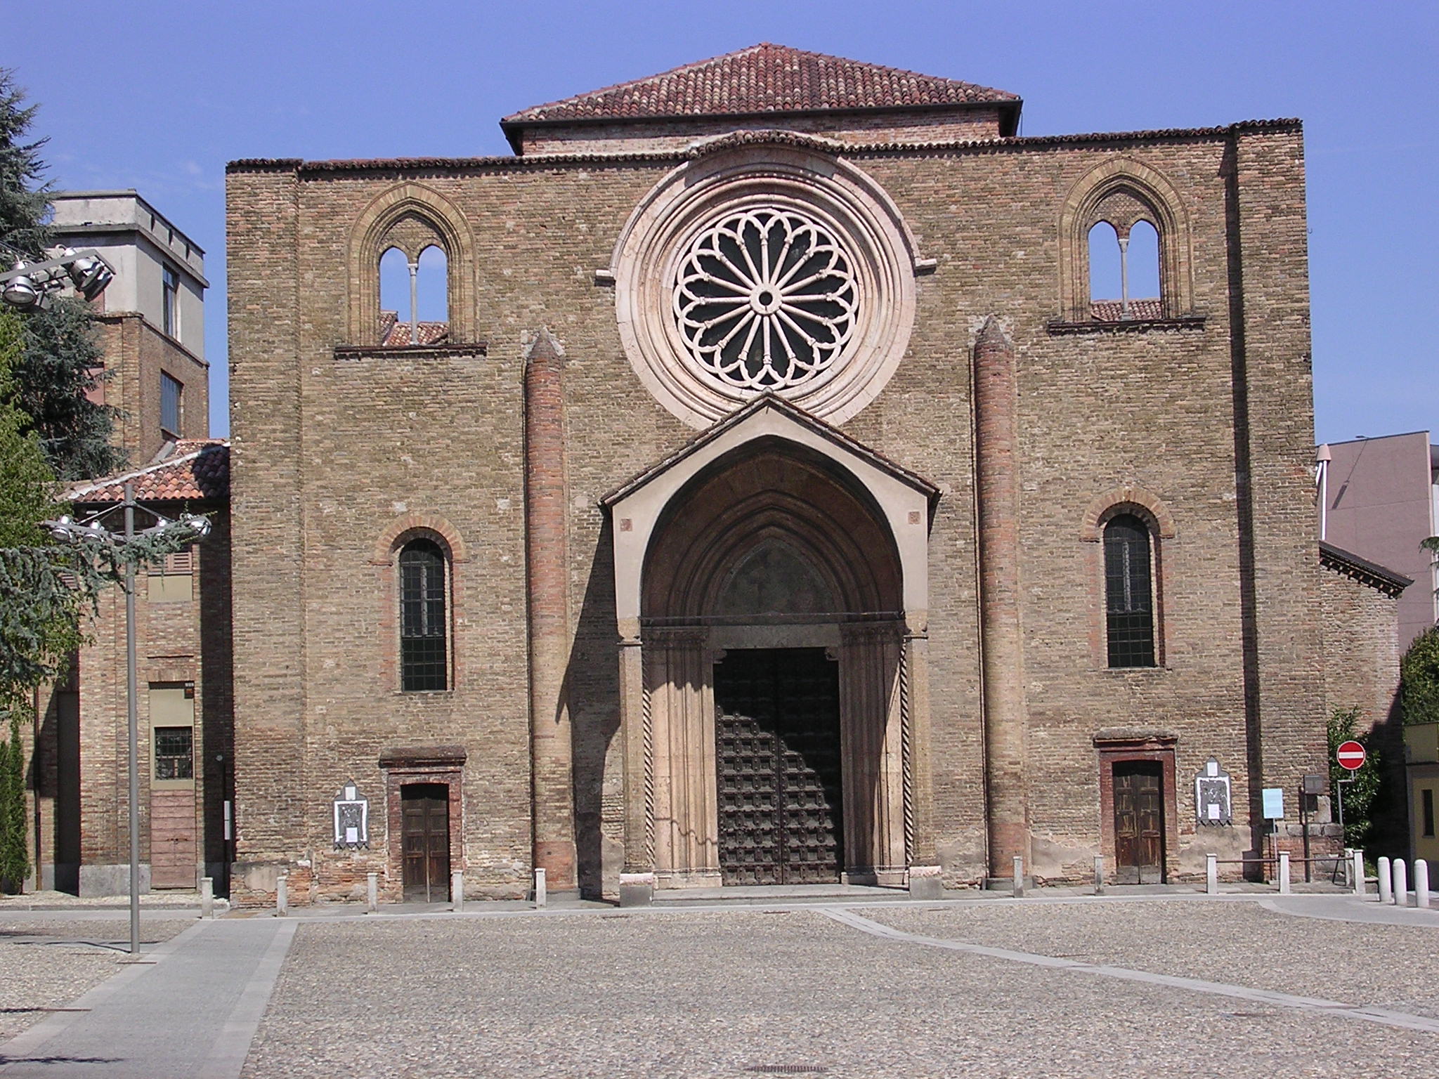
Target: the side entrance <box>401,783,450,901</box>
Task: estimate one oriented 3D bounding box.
[{"bbox_3d":[-6.212,6.386,63.253,1.020,2.480,0.300,-2,-5,1],"label":"side entrance"}]

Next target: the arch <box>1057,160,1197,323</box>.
[{"bbox_3d":[8.682,-6.428,64.012,2.750,3.450,0.500,-2,-5,1],"label":"arch"}]

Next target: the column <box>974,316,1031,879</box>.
[{"bbox_3d":[5.941,1.255,62.976,0.820,11.900,0.750,-2,-5,1],"label":"column"}]

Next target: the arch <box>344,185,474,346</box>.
[{"bbox_3d":[-6.607,-5.930,64.217,2.700,3.350,0.500,-2,-5,1],"label":"arch"}]

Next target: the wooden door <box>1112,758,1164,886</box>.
[{"bbox_3d":[8.845,5.962,63.146,1.020,2.570,0.120,-2,-5,1],"label":"wooden door"}]

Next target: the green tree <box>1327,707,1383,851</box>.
[{"bbox_3d":[13.998,5.511,66.000,1.250,3.600,1.300,-2,-5,1],"label":"green tree"}]

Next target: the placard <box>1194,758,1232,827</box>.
[{"bbox_3d":[10.347,5.297,62.825,0.731,1.438,0.080,-2,-5,1],"label":"placard"}]

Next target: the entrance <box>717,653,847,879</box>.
[{"bbox_3d":[1.276,4.843,63.761,2.650,5.000,0.200,-2,-5,1],"label":"entrance"}]

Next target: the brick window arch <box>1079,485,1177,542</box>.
[{"bbox_3d":[8.650,-0.546,63.381,1.965,1.137,0.300,-2,-5,1],"label":"brick window arch"}]

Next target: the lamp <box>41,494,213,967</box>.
[{"bbox_3d":[-8.974,2.709,45.400,2.450,7.000,0.900,-2,-5,1],"label":"lamp"}]

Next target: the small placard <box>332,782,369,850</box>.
[{"bbox_3d":[-7.771,5.815,63.074,0.748,1.442,0.080,-2,-5,1],"label":"small placard"}]

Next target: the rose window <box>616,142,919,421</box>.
[{"bbox_3d":[0.970,-5.257,63.990,6.550,6.450,0.700,-2,-5,1],"label":"rose window"}]

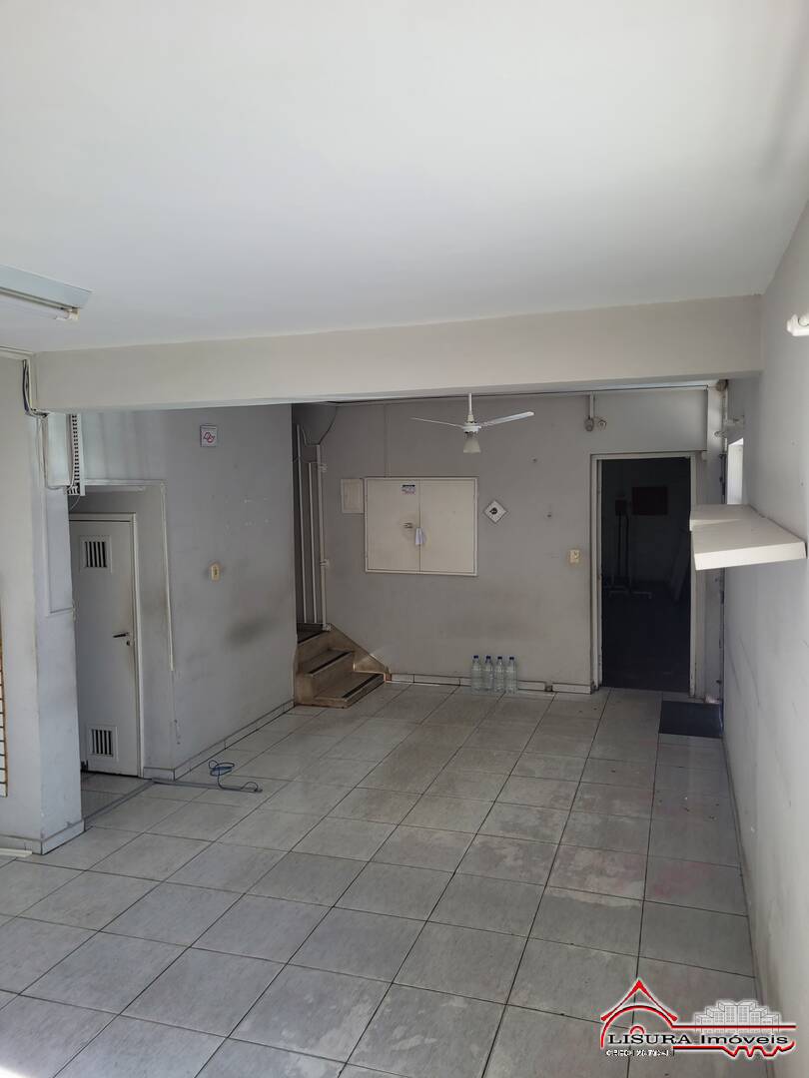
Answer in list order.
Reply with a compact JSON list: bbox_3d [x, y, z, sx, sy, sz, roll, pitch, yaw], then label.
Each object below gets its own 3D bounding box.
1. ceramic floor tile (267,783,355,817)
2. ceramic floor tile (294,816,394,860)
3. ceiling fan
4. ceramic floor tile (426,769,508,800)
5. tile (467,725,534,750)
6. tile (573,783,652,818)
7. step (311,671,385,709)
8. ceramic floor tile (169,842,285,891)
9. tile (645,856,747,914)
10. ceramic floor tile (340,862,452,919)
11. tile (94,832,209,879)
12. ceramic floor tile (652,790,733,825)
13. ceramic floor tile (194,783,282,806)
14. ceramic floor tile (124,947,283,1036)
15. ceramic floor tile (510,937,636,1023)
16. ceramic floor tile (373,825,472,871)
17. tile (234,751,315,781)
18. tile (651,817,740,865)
[{"bbox_3d":[-0.595,1.591,4.953,0.447,0.010,0.451,0,4,19],"label":"ceramic floor tile"},{"bbox_3d":[-0.323,1.629,4.389,0.445,0.010,0.445,0,4,19],"label":"ceramic floor tile"},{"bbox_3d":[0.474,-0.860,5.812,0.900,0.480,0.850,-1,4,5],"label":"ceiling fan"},{"bbox_3d":[0.396,1.552,5.087,0.447,0.010,0.451,0,4,19],"label":"ceramic floor tile"},{"bbox_3d":[0.686,1.484,5.944,0.447,0.010,0.447,0,4,19],"label":"tile"},{"bbox_3d":[1.255,1.567,4.848,0.450,0.010,0.450,0,4,19],"label":"tile"},{"bbox_3d":[-0.496,1.372,7.380,0.320,0.079,0.945,0,4,19],"label":"step"},{"bbox_3d":[-0.893,1.669,4.115,0.447,0.010,0.447,0,4,19],"label":"ceramic floor tile"},{"bbox_3d":[1.385,1.637,3.864,0.437,0.010,0.451,0,4,19],"label":"tile"},{"bbox_3d":[-0.043,1.661,3.818,0.445,0.010,0.445,0,4,19],"label":"ceramic floor tile"},{"bbox_3d":[-1.319,1.670,4.258,0.445,0.010,0.445,0,4,19],"label":"tile"},{"bbox_3d":[1.661,1.547,4.660,0.435,0.010,0.447,0,4,19],"label":"ceramic floor tile"},{"bbox_3d":[-1.038,1.620,5.175,0.451,0.010,0.451,0,4,19],"label":"ceramic floor tile"},{"bbox_3d":[-0.760,1.735,3.116,0.445,0.010,0.445,0,4,19],"label":"ceramic floor tile"},{"bbox_3d":[0.663,1.690,3.102,0.445,0.010,0.445,0,4,19],"label":"ceramic floor tile"},{"bbox_3d":[0.105,1.624,4.238,0.447,0.010,0.451,0,4,19],"label":"ceramic floor tile"},{"bbox_3d":[-0.886,1.579,5.585,0.450,0.010,0.450,0,4,19],"label":"tile"},{"bbox_3d":[1.508,1.583,4.230,0.425,0.010,0.451,0,4,19],"label":"tile"}]

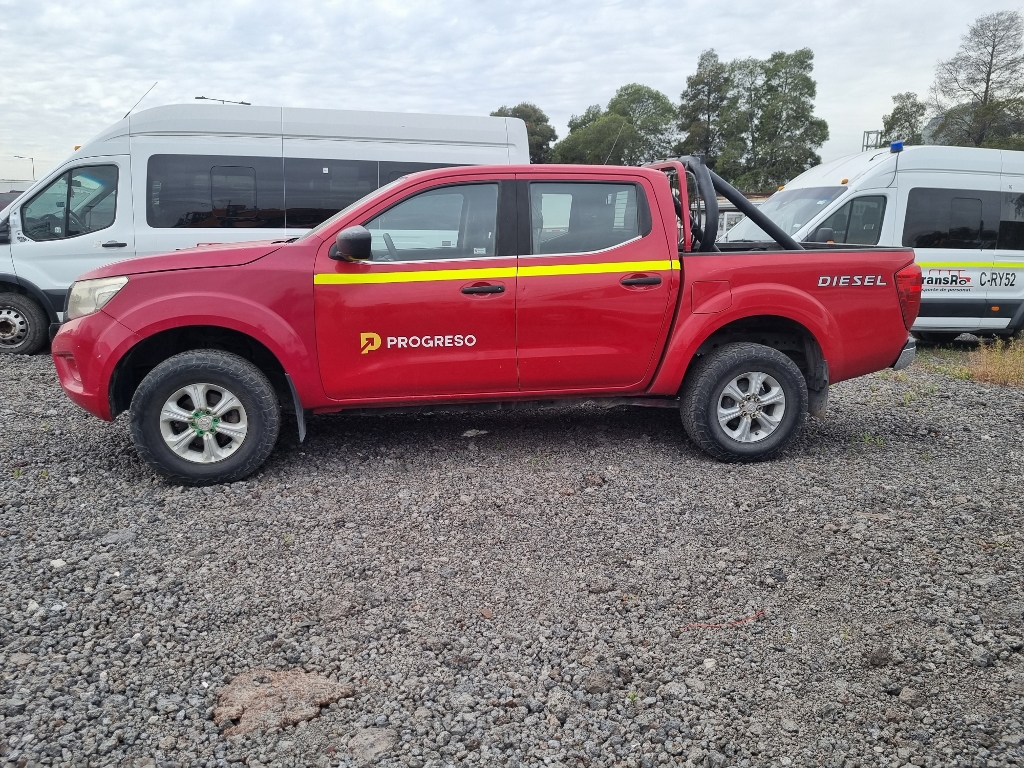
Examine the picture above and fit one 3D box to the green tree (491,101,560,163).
[{"bbox_3d":[0.397,-11.648,42.486,4.470,7.400,4.470,1,12,0],"label":"green tree"}]

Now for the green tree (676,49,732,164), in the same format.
[{"bbox_3d":[9.827,-12.269,40.264,3.640,9.890,3.640,1,12,0],"label":"green tree"}]

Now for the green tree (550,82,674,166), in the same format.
[{"bbox_3d":[5.155,-11.469,40.459,6.720,8.090,6.720,1,12,0],"label":"green tree"}]

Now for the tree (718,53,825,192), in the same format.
[{"bbox_3d":[12.872,-11.928,39.303,6.300,9.750,6.300,1,12,0],"label":"tree"}]

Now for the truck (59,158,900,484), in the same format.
[{"bbox_3d":[-0.102,-0.556,5.150,5.270,1.850,1.920,-1,13,-10],"label":"truck"}]

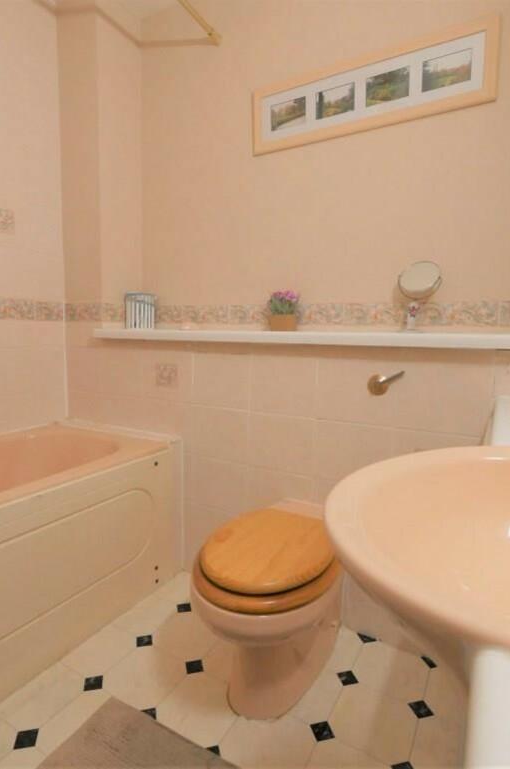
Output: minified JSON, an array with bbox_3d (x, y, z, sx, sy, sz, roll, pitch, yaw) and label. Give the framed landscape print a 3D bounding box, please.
[{"bbox_3d":[0.357,-0.992,1.424,0.829,0.241,0.018,5,8,29],"label":"framed landscape print"}]

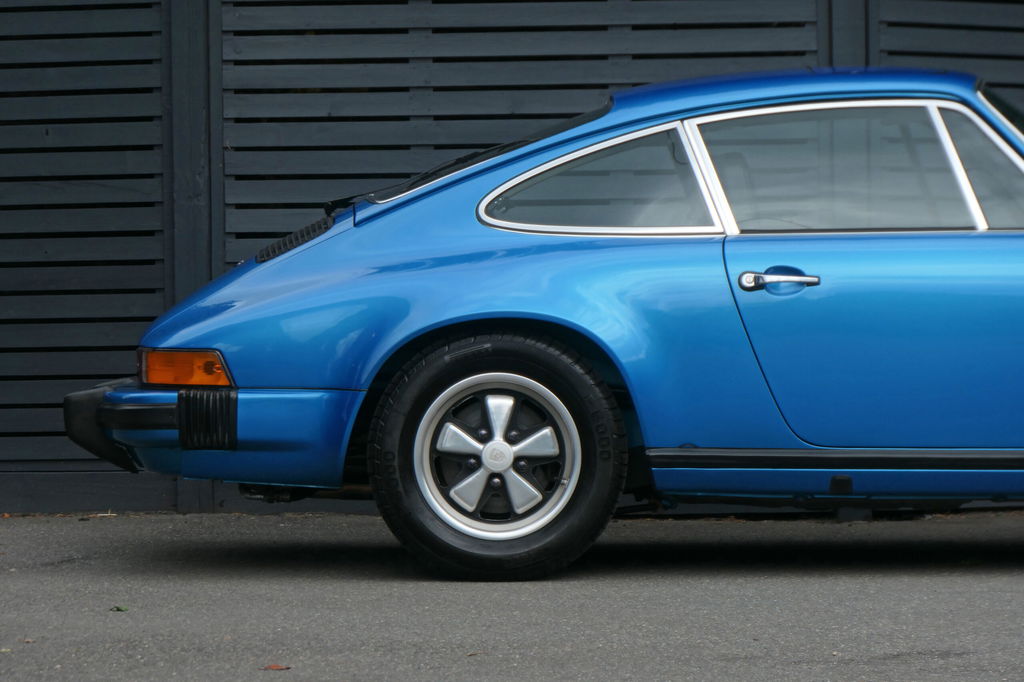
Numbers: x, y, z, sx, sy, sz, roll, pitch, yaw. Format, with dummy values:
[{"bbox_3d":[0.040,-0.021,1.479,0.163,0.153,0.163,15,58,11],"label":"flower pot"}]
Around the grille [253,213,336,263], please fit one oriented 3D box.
[{"bbox_3d":[-0.573,-0.270,12.850,0.235,0.045,0.580,-30,1,1],"label":"grille"}]

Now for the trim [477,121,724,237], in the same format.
[{"bbox_3d":[0.223,-0.410,12.320,0.630,0.290,0.080,0,-15,9],"label":"trim"}]

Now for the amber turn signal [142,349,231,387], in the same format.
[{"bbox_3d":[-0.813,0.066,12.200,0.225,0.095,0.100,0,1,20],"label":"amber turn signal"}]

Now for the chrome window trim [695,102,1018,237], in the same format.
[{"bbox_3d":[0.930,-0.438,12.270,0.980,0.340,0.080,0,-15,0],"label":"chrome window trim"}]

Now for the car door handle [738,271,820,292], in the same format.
[{"bbox_3d":[0.661,-0.147,12.090,0.203,0.054,0.050,0,1,0],"label":"car door handle"}]

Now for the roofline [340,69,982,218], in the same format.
[{"bbox_3d":[0.410,-0.520,12.880,1.600,0.400,1.200,0,1,0],"label":"roofline"}]

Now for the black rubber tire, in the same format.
[{"bbox_3d":[-0.034,0.279,12.220,0.640,0.630,0.205,0,1,0],"label":"black rubber tire"}]

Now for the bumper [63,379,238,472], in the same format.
[{"bbox_3d":[-0.920,0.207,12.860,0.470,0.240,1.500,0,1,0],"label":"bumper"}]

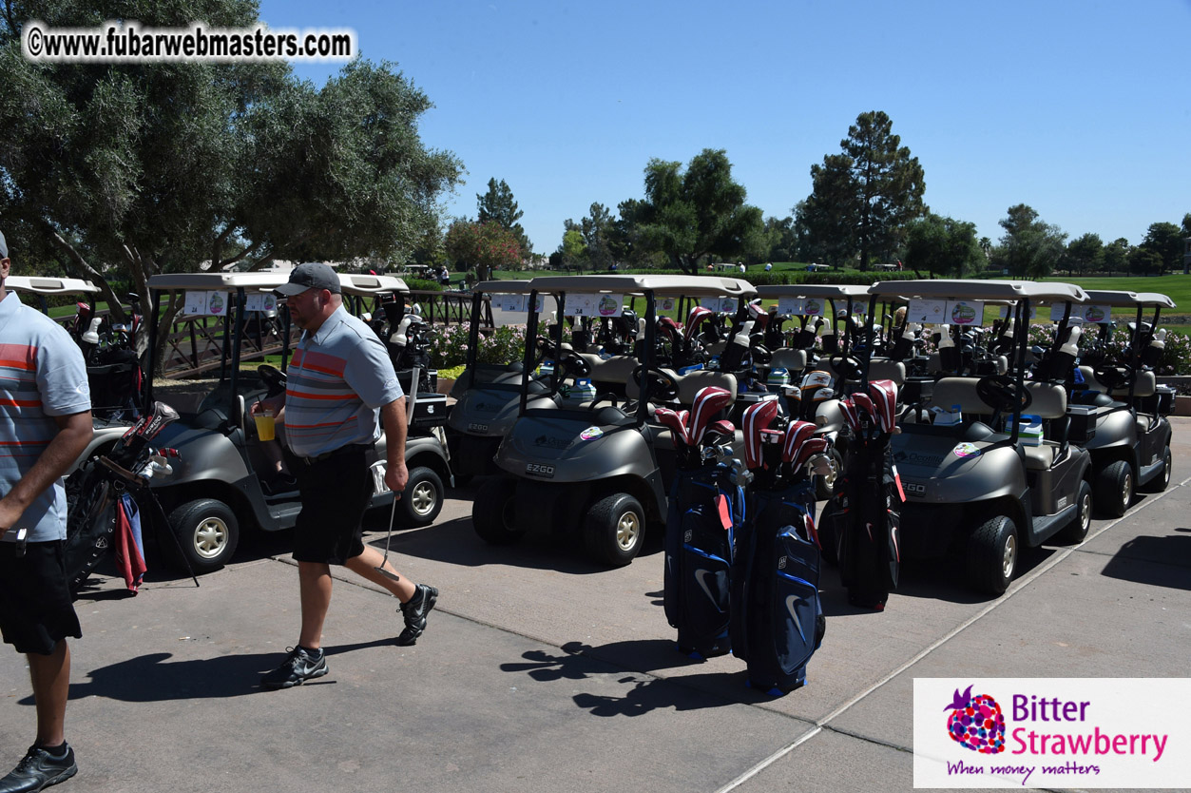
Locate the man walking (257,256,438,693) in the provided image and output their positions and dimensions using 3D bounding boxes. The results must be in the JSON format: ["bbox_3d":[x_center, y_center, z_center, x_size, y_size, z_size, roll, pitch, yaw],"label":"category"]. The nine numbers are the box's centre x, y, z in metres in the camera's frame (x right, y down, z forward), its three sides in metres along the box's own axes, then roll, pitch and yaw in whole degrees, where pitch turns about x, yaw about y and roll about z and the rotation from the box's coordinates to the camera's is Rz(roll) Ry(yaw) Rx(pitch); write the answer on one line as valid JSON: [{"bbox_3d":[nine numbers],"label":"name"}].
[{"bbox_3d":[-1.183,0.323,4.818,0.860,1.840,0.620,-3,7,-34],"label":"man walking"}]

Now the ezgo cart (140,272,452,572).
[{"bbox_3d":[-2.192,0.077,7.283,1.200,1.790,2.400,5,7,37],"label":"ezgo cart"}]

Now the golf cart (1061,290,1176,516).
[{"bbox_3d":[4.216,-0.005,9.130,1.190,1.810,2.360,5,8,37],"label":"golf cart"}]

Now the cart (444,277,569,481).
[{"bbox_3d":[-0.343,-0.128,9.685,1.190,1.810,2.360,5,8,37],"label":"cart"}]

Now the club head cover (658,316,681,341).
[{"bbox_3d":[0.571,-0.522,8.250,0.170,0.220,0.120,-20,5,-16],"label":"club head cover"}]

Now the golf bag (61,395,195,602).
[{"bbox_3d":[-2.662,0.560,6.077,0.800,1.080,0.500,0,6,-8],"label":"golf bag"}]

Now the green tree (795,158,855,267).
[{"bbox_3d":[24.305,-18.678,108.000,7.471,11.643,7.471,1,6,0],"label":"green tree"}]

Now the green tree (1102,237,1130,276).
[{"bbox_3d":[83.618,-22.298,170.000,4.734,6.262,4.734,1,6,0],"label":"green tree"}]

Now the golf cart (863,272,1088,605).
[{"bbox_3d":[2.491,0.158,7.049,1.200,1.790,2.400,5,7,37],"label":"golf cart"}]

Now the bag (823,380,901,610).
[{"bbox_3d":[1.556,0.531,5.925,0.340,1.240,0.330,3,6,20],"label":"bag"}]

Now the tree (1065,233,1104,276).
[{"bbox_3d":[78.501,-22.756,170.000,6.110,7.180,6.110,1,5,0],"label":"tree"}]

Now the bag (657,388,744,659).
[{"bbox_3d":[0.523,0.597,5.106,0.340,1.240,0.350,-3,7,-36],"label":"bag"}]

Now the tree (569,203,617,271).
[{"bbox_3d":[-0.323,-18.004,120.000,5.390,8.090,5.390,1,5,0],"label":"tree"}]

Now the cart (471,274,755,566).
[{"bbox_3d":[0.270,0.085,7.611,1.190,1.810,2.360,5,7,36],"label":"cart"}]

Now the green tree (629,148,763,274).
[{"bbox_3d":[7.142,-13.072,75.000,9.433,8.961,9.433,1,6,0],"label":"green tree"}]

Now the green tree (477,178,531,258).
[{"bbox_3d":[-10.725,-20.214,125.000,6.626,11.342,6.626,1,6,0],"label":"green tree"}]

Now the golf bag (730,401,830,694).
[{"bbox_3d":[0.821,0.641,4.681,0.340,1.240,0.350,-4,7,-40],"label":"golf bag"}]

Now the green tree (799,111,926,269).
[{"bbox_3d":[25.245,-19.450,100.000,12.039,15.093,12.039,1,6,0],"label":"green tree"}]

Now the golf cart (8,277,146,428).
[{"bbox_3d":[-4.539,0.019,7.578,1.200,1.790,2.400,5,7,38],"label":"golf cart"}]

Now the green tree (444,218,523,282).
[{"bbox_3d":[-6.949,-8.818,65.000,4.790,4.150,4.790,1,5,0],"label":"green tree"}]

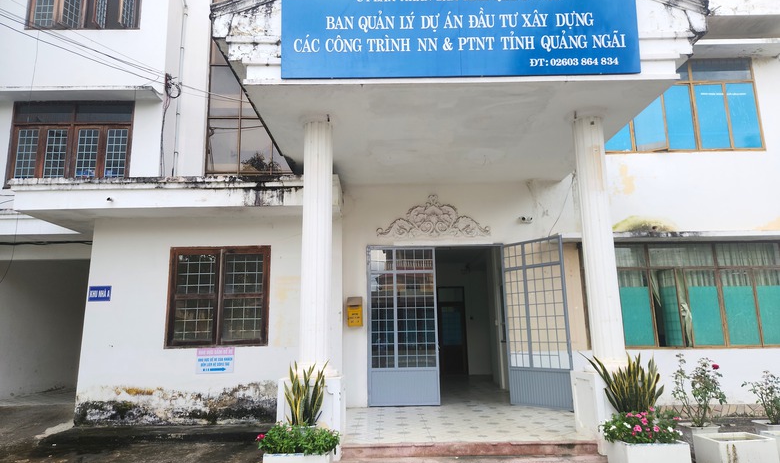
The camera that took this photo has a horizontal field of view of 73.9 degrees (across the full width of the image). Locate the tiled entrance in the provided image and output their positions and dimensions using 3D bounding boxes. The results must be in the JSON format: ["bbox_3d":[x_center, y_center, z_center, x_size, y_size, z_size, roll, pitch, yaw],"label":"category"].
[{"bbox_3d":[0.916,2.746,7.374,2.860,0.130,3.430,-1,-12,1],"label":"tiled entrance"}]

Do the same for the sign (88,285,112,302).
[{"bbox_3d":[-4.808,1.035,8.584,0.375,0.260,0.025,-1,-12,0],"label":"sign"}]

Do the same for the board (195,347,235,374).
[{"bbox_3d":[-2.780,2.063,8.268,0.601,0.400,0.020,-1,-12,1],"label":"board"}]

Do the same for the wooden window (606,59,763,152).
[{"bbox_3d":[5.094,-2.361,9.721,3.600,1.870,0.140,-1,-12,0],"label":"wooden window"}]

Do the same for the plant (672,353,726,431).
[{"bbox_3d":[3.734,1.926,6.298,0.613,0.863,0.580,-1,-12,1],"label":"plant"}]

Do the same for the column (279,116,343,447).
[{"bbox_3d":[-0.881,0.549,6.183,0.680,3.940,0.680,-1,-12,0],"label":"column"}]

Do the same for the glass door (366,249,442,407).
[{"bbox_3d":[0.237,1.617,9.027,1.212,2.732,0.050,-1,-12,1],"label":"glass door"}]

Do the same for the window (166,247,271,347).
[{"bbox_3d":[-2.806,1.067,8.523,1.669,1.640,0.120,-1,-12,1],"label":"window"}]

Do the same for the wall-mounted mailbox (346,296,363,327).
[{"bbox_3d":[-0.579,1.372,8.802,0.250,0.485,0.160,-1,-12,0],"label":"wall-mounted mailbox"}]

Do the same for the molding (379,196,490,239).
[{"bbox_3d":[0.798,-0.270,9.364,2.048,0.807,0.080,-1,-12,1],"label":"molding"}]

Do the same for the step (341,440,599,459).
[{"bbox_3d":[0.892,2.438,5.840,2.870,0.140,0.320,-1,-12,1],"label":"step"}]

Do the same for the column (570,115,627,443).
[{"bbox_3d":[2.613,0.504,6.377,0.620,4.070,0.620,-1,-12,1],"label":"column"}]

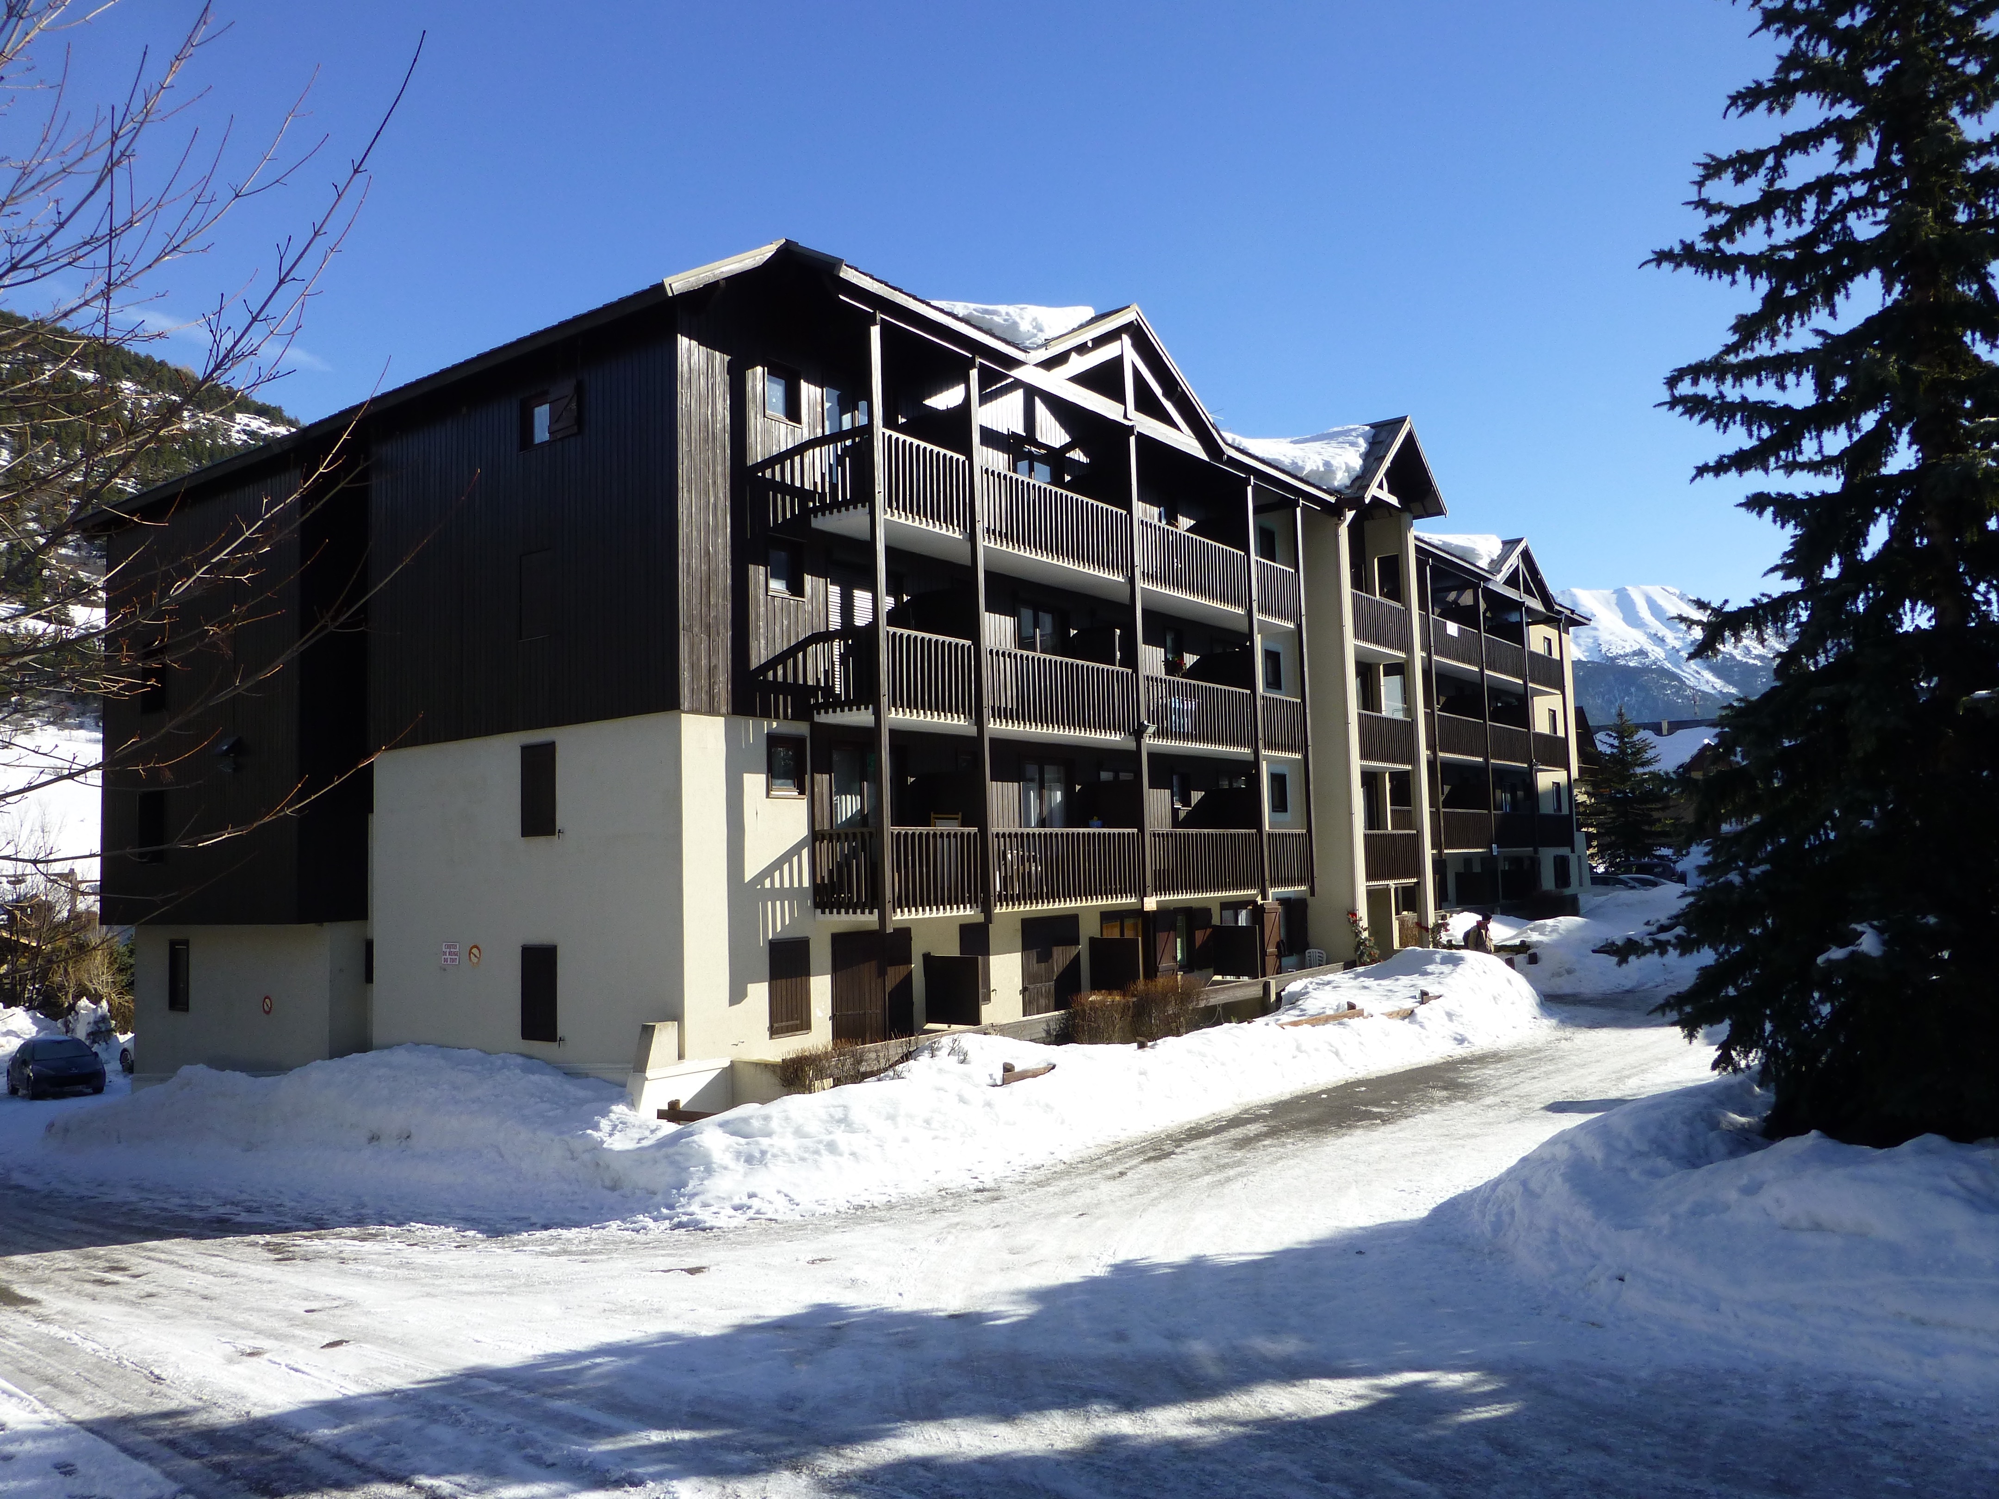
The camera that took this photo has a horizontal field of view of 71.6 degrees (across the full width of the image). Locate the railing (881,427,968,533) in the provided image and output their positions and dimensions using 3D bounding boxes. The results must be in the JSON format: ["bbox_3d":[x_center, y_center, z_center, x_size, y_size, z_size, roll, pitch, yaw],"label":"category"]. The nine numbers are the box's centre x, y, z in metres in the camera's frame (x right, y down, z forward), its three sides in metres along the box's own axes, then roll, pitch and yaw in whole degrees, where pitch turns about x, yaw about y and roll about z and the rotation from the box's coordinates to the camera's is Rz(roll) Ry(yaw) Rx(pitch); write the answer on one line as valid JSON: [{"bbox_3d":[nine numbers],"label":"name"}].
[{"bbox_3d":[-0.984,-3.679,19.448,0.100,1.230,1.950,-5,-5,37],"label":"railing"}]

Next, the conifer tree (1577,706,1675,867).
[{"bbox_3d":[31.530,2.189,70.000,5.600,8.614,5.600,-5,-6,37],"label":"conifer tree"}]

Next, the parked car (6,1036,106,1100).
[{"bbox_3d":[-25.520,8.591,37.550,1.740,1.460,4.050,3,-6,-44],"label":"parked car"}]

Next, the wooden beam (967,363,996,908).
[{"bbox_3d":[-0.268,-1.584,19.767,0.140,8.042,0.140,-5,-6,37],"label":"wooden beam"}]

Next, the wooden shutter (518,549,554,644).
[{"bbox_3d":[-6.117,-2.040,18.318,0.775,1.165,0.050,-5,-6,37],"label":"wooden shutter"}]

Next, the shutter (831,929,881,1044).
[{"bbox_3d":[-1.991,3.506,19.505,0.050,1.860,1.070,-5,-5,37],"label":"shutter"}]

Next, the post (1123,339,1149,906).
[{"bbox_3d":[2.295,-2.214,23.616,0.180,9.840,0.180,-5,-5,37],"label":"post"}]

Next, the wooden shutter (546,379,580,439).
[{"bbox_3d":[-6.003,-4.652,19.007,0.690,0.770,0.050,-5,-5,37],"label":"wooden shutter"}]

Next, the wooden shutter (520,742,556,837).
[{"bbox_3d":[-6.022,0.529,18.094,0.758,1.223,0.050,-5,-6,37],"label":"wooden shutter"}]

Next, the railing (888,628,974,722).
[{"bbox_3d":[-1.213,-0.925,18.974,0.800,1.192,1.893,-5,-6,37],"label":"railing"}]

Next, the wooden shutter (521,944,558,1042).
[{"bbox_3d":[-6.231,3.306,18.788,0.820,1.300,0.050,-5,-5,37],"label":"wooden shutter"}]

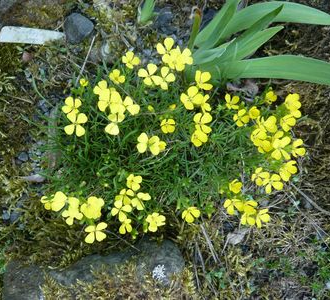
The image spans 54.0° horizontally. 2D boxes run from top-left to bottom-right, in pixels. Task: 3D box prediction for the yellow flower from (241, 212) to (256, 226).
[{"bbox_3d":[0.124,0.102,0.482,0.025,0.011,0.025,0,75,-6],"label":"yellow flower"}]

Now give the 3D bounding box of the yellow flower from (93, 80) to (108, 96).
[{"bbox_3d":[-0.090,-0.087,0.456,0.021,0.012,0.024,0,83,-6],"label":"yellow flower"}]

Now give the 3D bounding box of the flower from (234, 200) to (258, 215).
[{"bbox_3d":[0.106,0.076,0.426,0.032,0.011,0.016,0,68,-5],"label":"flower"}]

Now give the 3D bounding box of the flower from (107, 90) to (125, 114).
[{"bbox_3d":[-0.071,-0.069,0.472,0.026,0.014,0.032,0,63,3],"label":"flower"}]

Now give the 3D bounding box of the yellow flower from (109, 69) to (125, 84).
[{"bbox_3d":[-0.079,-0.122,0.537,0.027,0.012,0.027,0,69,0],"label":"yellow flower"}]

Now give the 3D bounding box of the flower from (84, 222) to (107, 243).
[{"bbox_3d":[-0.089,0.105,0.413,0.030,0.011,0.026,0,72,3],"label":"flower"}]

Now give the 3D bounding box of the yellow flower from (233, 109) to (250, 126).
[{"bbox_3d":[0.115,-0.048,0.484,0.025,0.013,0.029,0,72,0],"label":"yellow flower"}]

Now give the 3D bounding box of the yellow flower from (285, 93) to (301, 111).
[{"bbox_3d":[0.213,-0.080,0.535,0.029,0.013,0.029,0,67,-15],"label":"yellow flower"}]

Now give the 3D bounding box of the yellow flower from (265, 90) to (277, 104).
[{"bbox_3d":[0.153,-0.075,0.465,0.018,0.014,0.021,0,82,10],"label":"yellow flower"}]

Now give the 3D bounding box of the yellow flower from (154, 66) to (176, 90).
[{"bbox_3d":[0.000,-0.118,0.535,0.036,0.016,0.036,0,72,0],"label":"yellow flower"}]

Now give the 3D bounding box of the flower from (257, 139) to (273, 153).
[{"bbox_3d":[0.145,-0.006,0.470,0.025,0.013,0.022,0,75,6],"label":"flower"}]

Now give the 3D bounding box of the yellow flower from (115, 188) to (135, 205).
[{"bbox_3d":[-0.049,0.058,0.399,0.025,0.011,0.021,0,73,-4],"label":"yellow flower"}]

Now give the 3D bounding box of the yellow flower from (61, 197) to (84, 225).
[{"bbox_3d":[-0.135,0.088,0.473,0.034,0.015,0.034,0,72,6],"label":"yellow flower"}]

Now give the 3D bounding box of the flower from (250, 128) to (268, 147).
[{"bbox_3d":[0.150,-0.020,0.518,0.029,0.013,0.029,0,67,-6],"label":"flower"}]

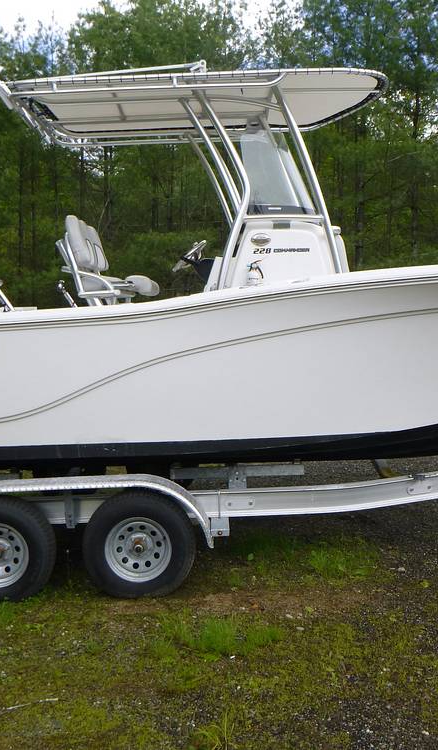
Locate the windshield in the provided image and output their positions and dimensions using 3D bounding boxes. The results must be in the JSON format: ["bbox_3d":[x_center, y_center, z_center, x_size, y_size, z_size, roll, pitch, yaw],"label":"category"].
[{"bbox_3d":[0.421,-1.482,5.417,0.570,0.630,0.780,-2,8,-1],"label":"windshield"}]

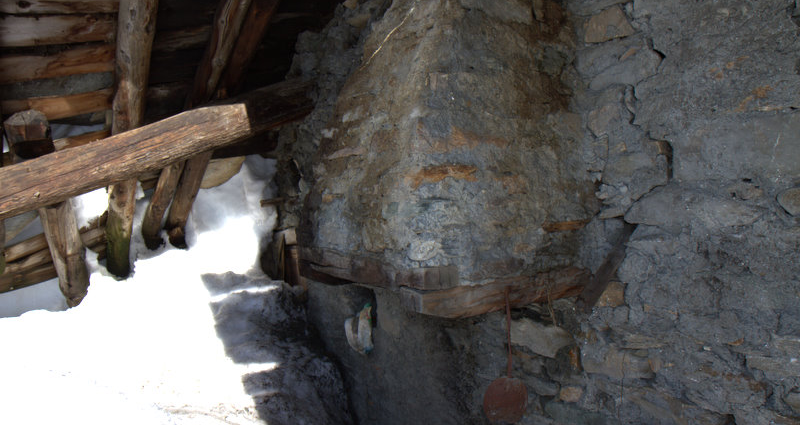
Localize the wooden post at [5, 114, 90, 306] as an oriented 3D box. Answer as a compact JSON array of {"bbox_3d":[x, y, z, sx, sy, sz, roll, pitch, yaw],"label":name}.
[{"bbox_3d":[-1.396,0.022,2.410,0.135,0.850,0.135,-2,30,-11],"label":"wooden post"}]

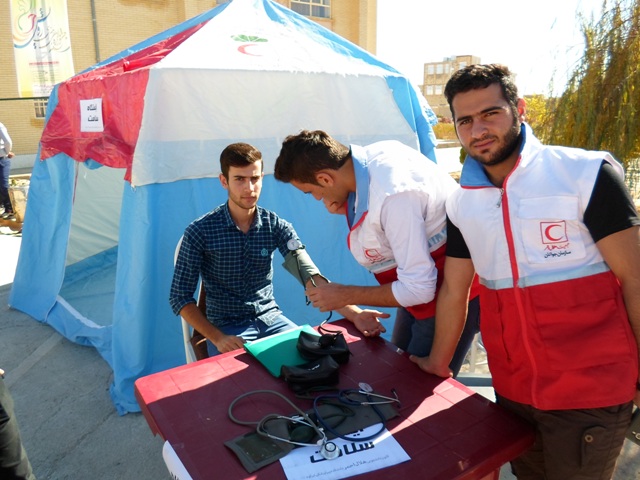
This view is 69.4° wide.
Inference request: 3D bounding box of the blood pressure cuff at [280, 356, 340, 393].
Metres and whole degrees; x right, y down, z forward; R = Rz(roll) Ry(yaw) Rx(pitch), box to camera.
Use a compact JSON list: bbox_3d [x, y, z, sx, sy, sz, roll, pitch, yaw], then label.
[{"bbox_3d":[-0.026,0.375,1.310,0.165,0.072,0.088,-3,14,-12],"label":"blood pressure cuff"}]

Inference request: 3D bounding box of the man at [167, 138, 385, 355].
[{"bbox_3d":[-0.200,0.331,1.762,0.660,1.370,0.680,-7,15,-26],"label":"man"}]

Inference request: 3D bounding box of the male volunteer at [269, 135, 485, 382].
[{"bbox_3d":[0.195,0.339,1.620,0.660,1.420,0.520,-5,14,-19],"label":"male volunteer"}]

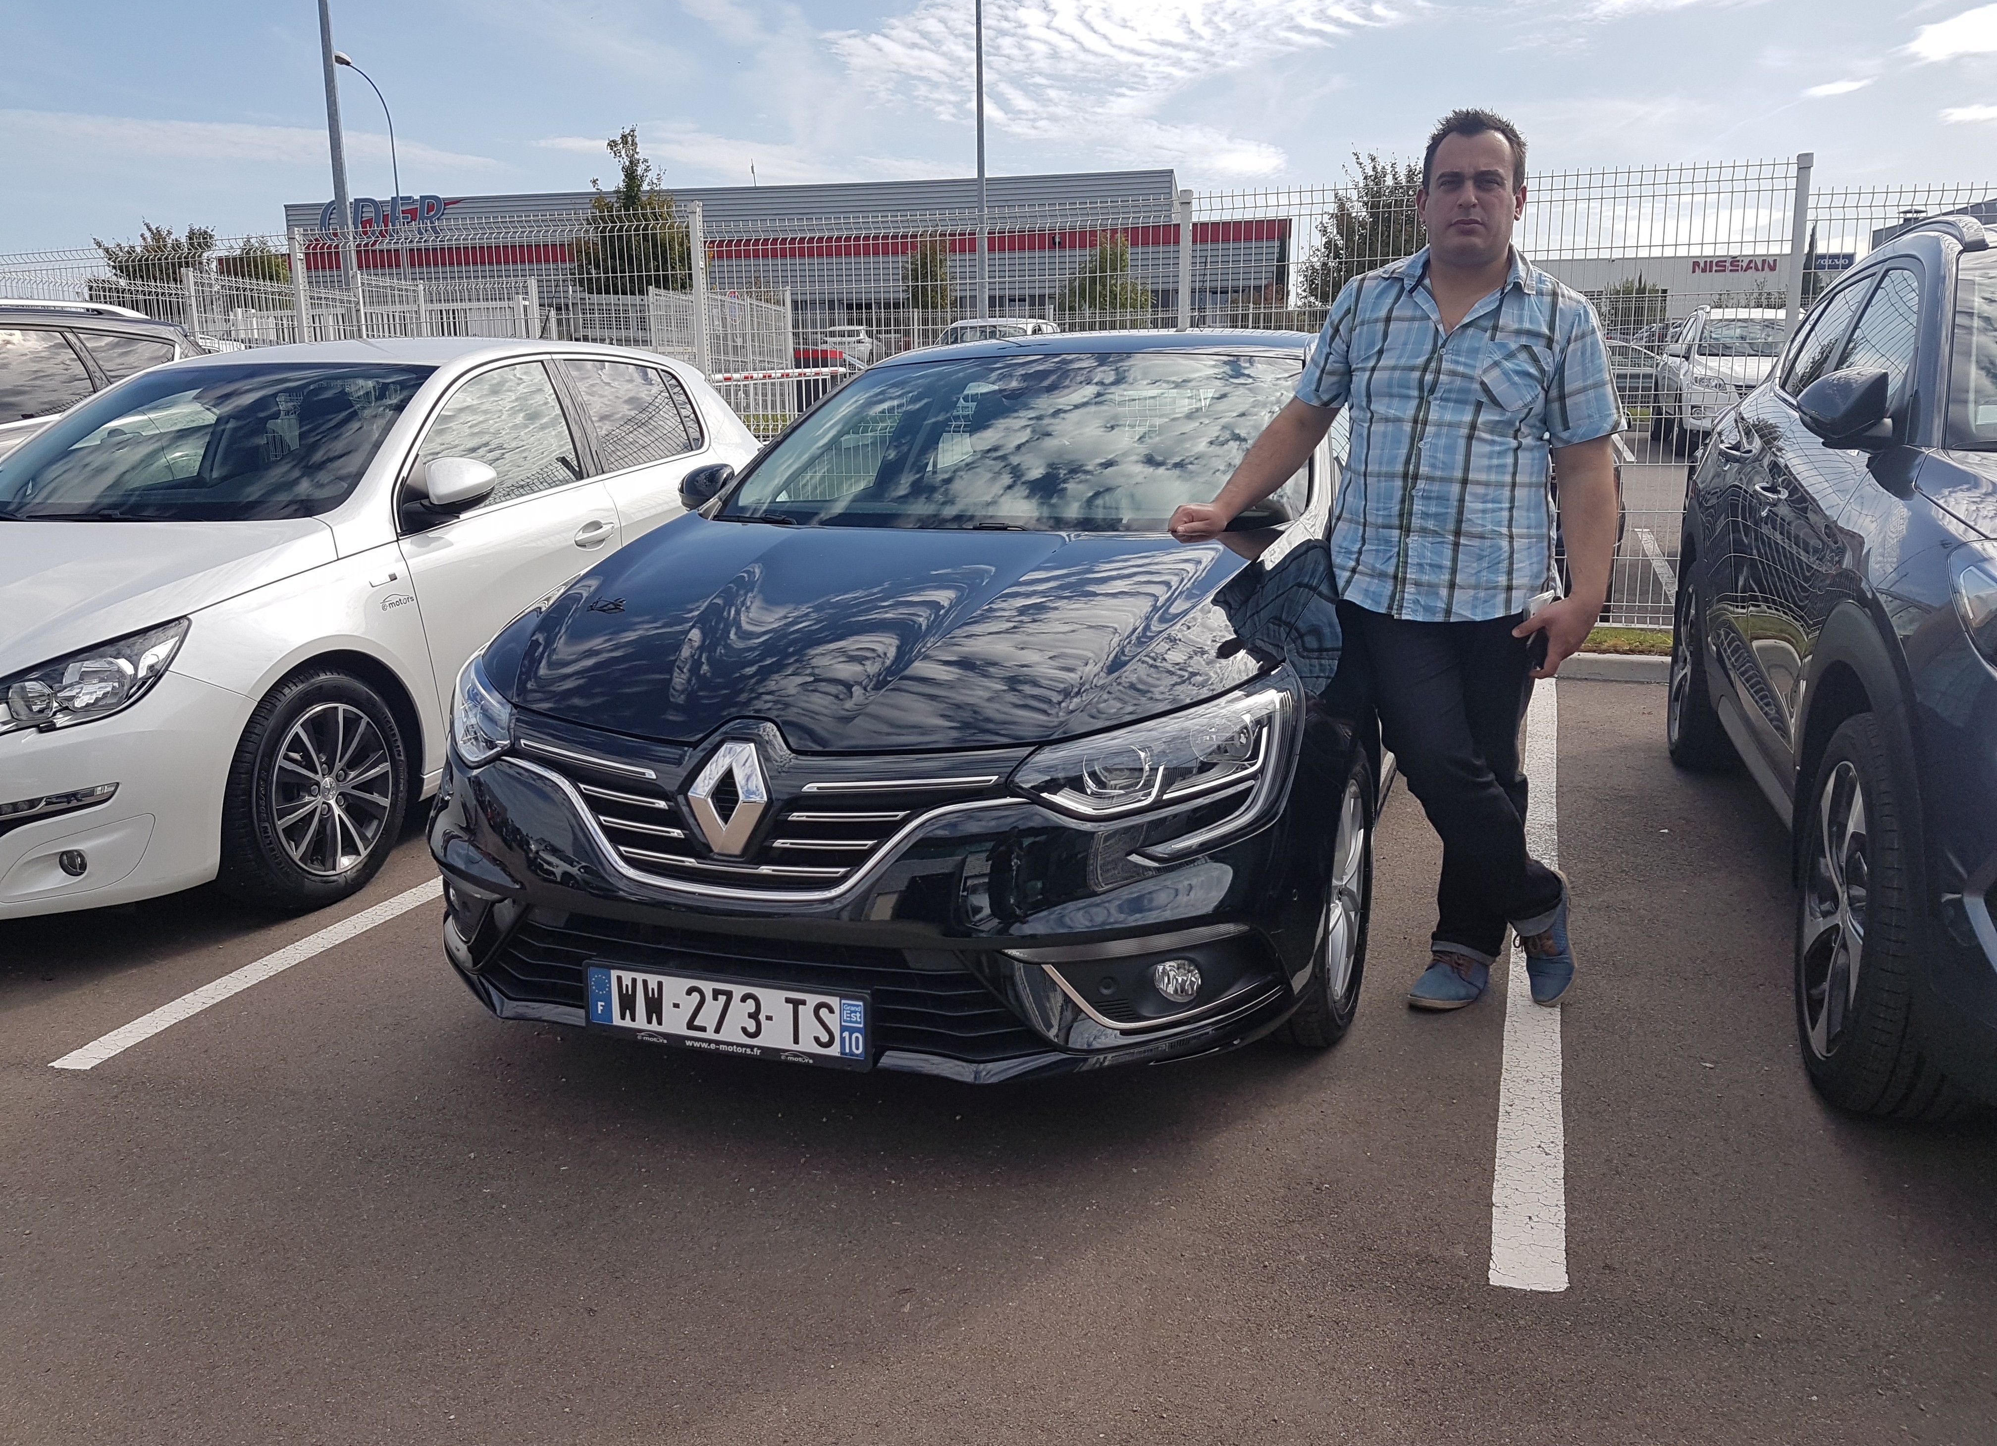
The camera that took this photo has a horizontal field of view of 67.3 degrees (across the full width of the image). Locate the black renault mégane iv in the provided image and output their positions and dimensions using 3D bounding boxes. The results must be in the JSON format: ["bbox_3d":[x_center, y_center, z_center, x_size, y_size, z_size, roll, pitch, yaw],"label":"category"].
[{"bbox_3d":[0.269,-0.386,4.403,1.860,1.447,4.360,4,14,19],"label":"black renault mégane iv"}]

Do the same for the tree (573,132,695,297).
[{"bbox_3d":[-5.419,-6.710,23.067,2.148,4.597,2.148,-4,13,-12],"label":"tree"}]

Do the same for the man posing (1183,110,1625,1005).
[{"bbox_3d":[0.839,-0.323,3.227,0.860,1.820,0.460,4,14,19],"label":"man posing"}]

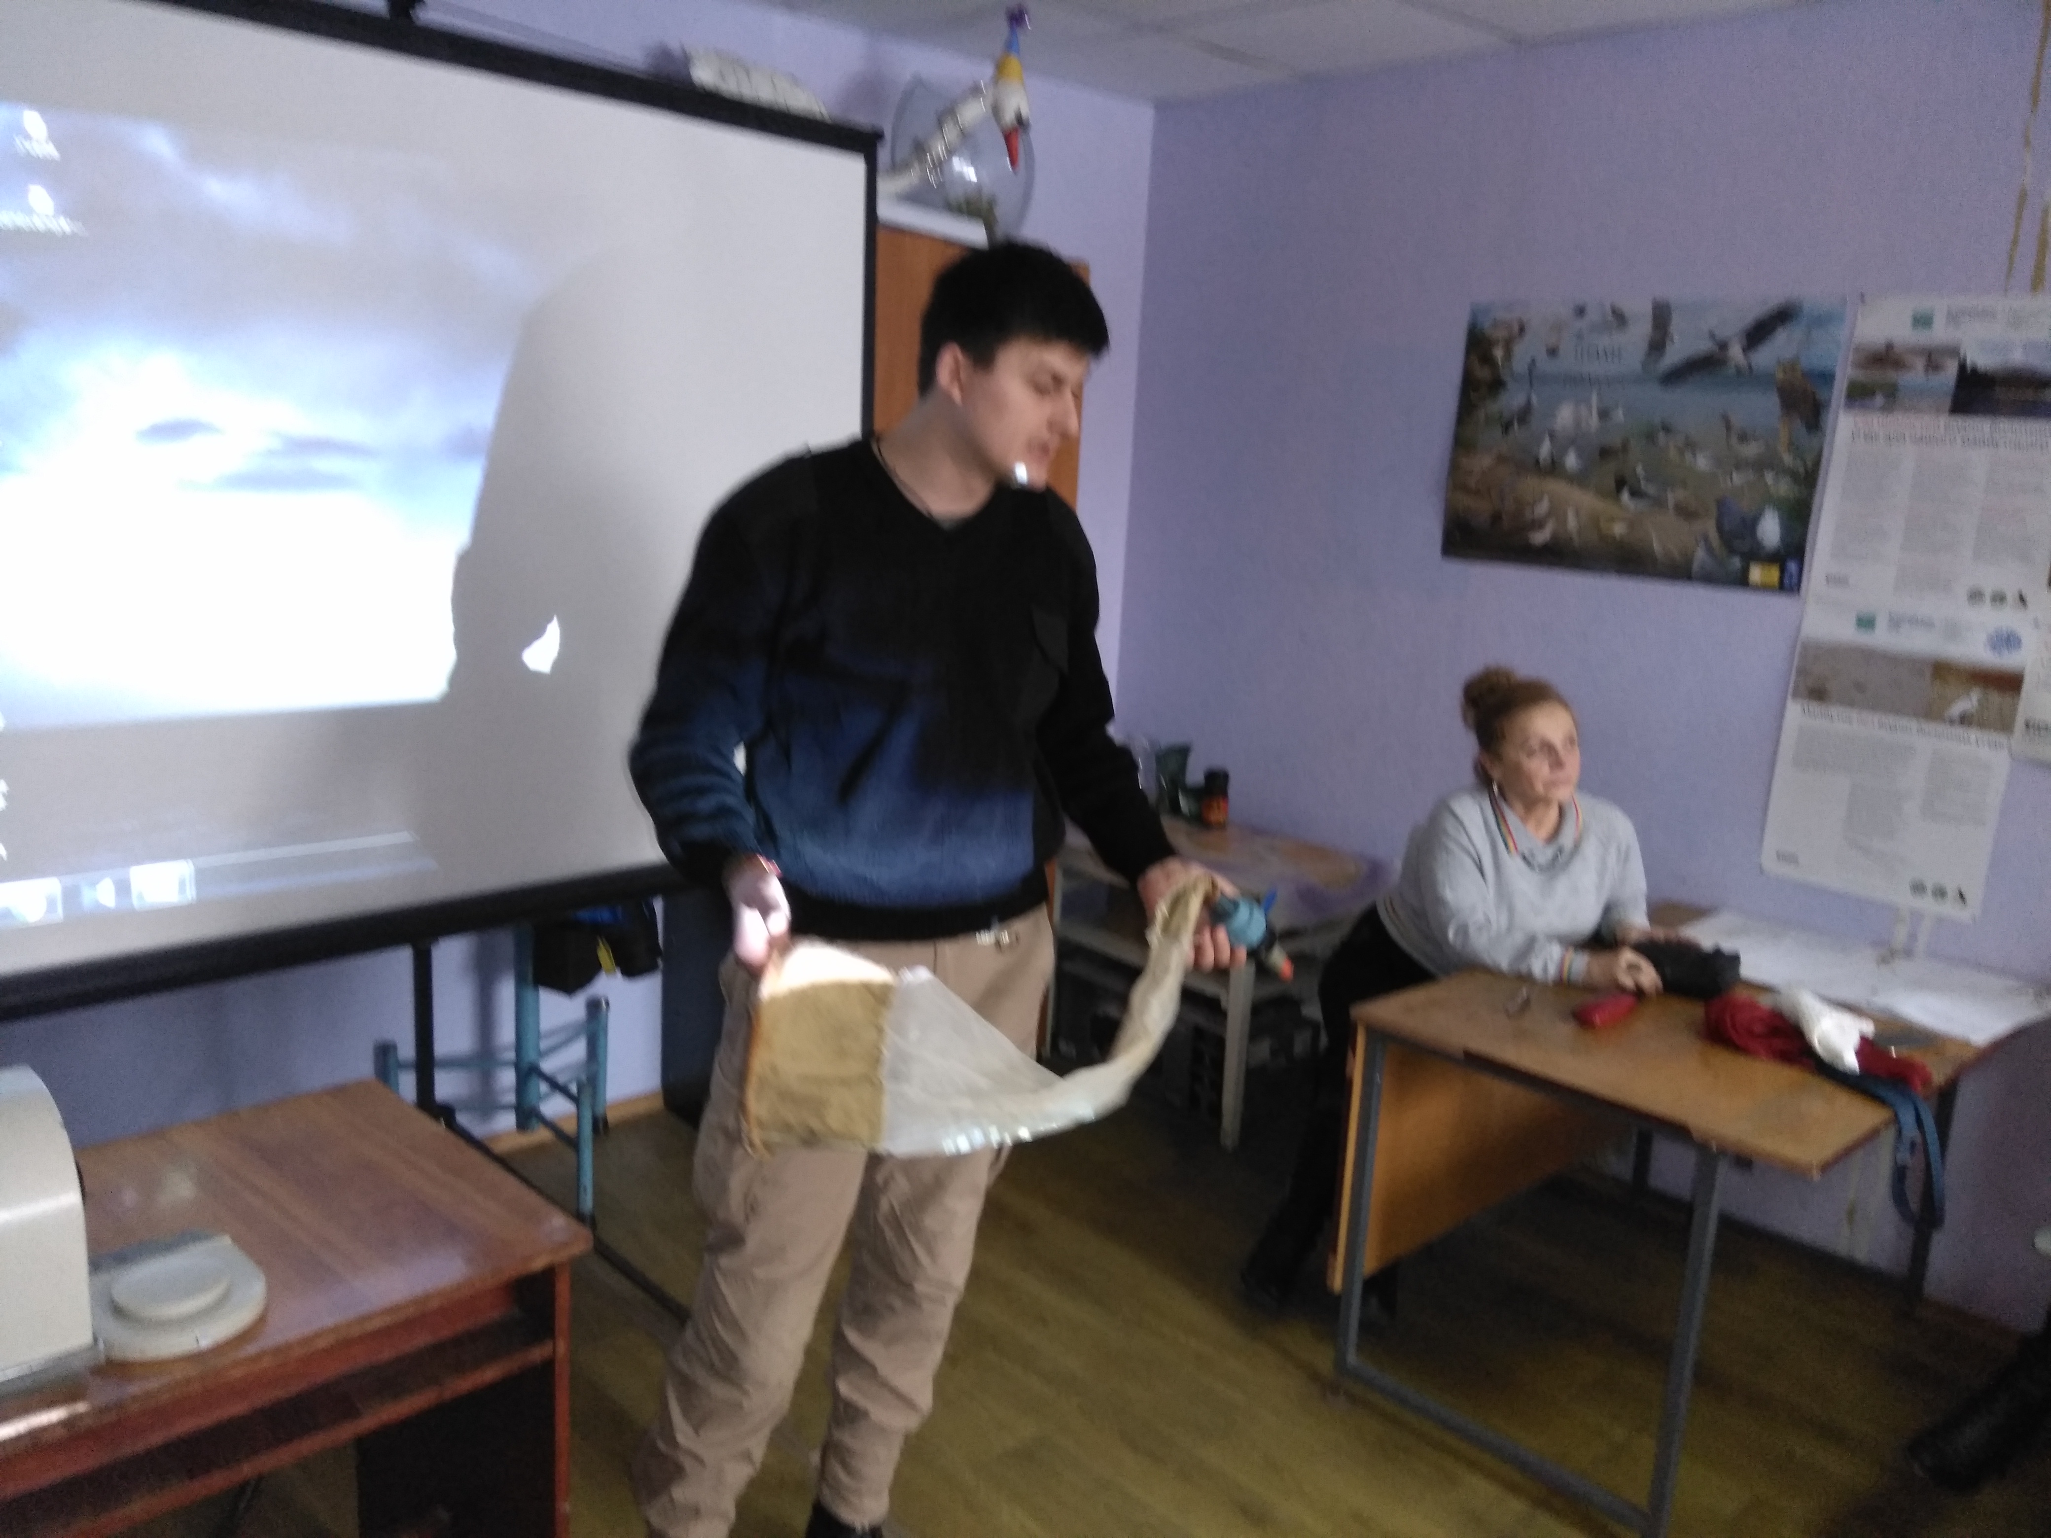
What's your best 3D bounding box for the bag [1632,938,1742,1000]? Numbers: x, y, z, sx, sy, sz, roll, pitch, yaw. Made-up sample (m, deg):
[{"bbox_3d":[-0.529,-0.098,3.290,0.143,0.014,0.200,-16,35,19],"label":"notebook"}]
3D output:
[{"bbox_3d":[1.235,0.363,2.350,0.180,0.080,0.100,13,17,37],"label":"bag"}]

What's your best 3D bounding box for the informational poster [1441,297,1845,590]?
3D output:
[{"bbox_3d":[1.370,-0.752,2.850,0.800,0.600,0.020,13,17,37],"label":"informational poster"}]

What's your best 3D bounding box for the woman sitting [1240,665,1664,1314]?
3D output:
[{"bbox_3d":[0.910,0.445,2.476,0.620,1.260,0.580,13,17,37],"label":"woman sitting"}]

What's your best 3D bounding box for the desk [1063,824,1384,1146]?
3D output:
[{"bbox_3d":[0.500,0.540,3.400,0.640,0.610,0.660,13,17,37],"label":"desk"}]

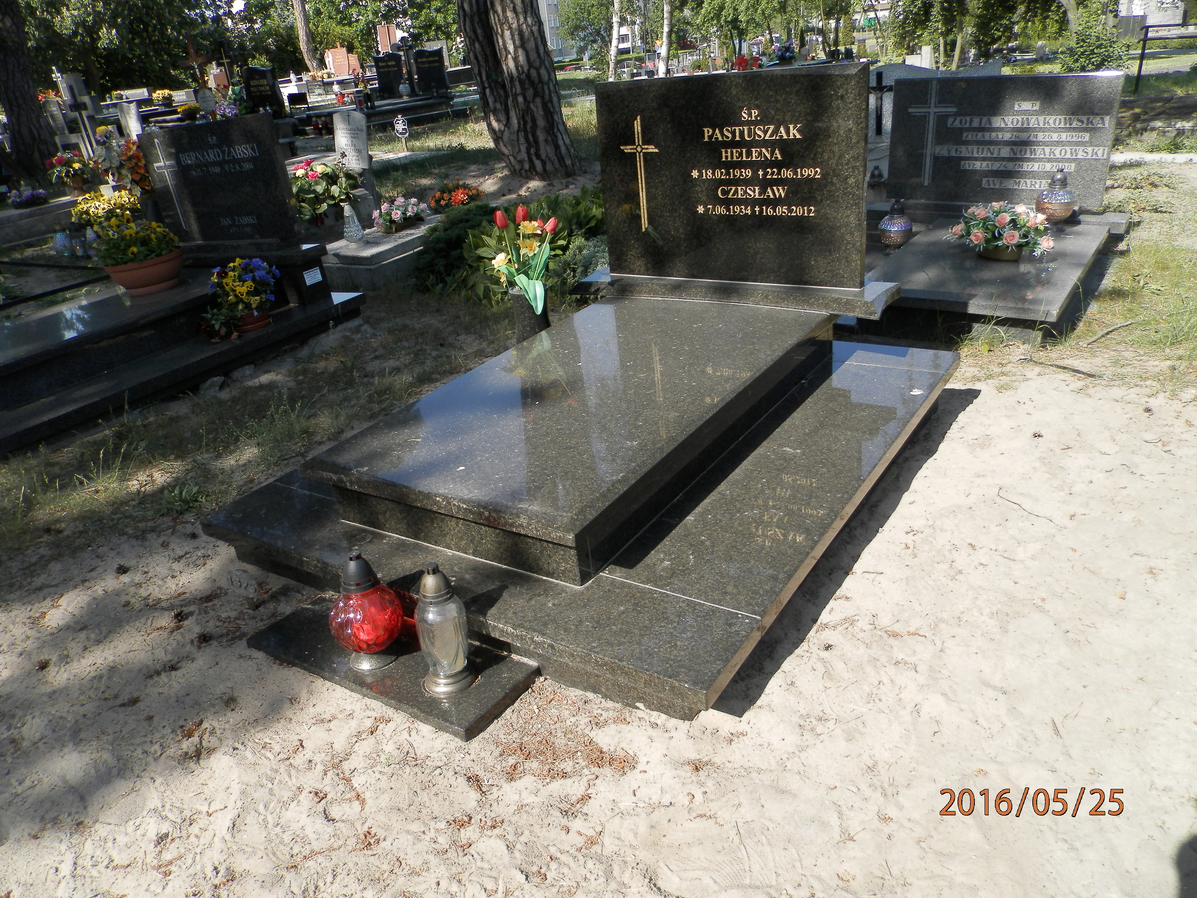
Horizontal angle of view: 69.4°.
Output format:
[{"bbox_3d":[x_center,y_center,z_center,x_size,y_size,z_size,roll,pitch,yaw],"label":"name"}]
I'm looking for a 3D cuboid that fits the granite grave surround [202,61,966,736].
[{"bbox_3d":[-0.027,-0.451,2.584,1.650,1.129,2.353,11,29,32],"label":"granite grave surround"}]

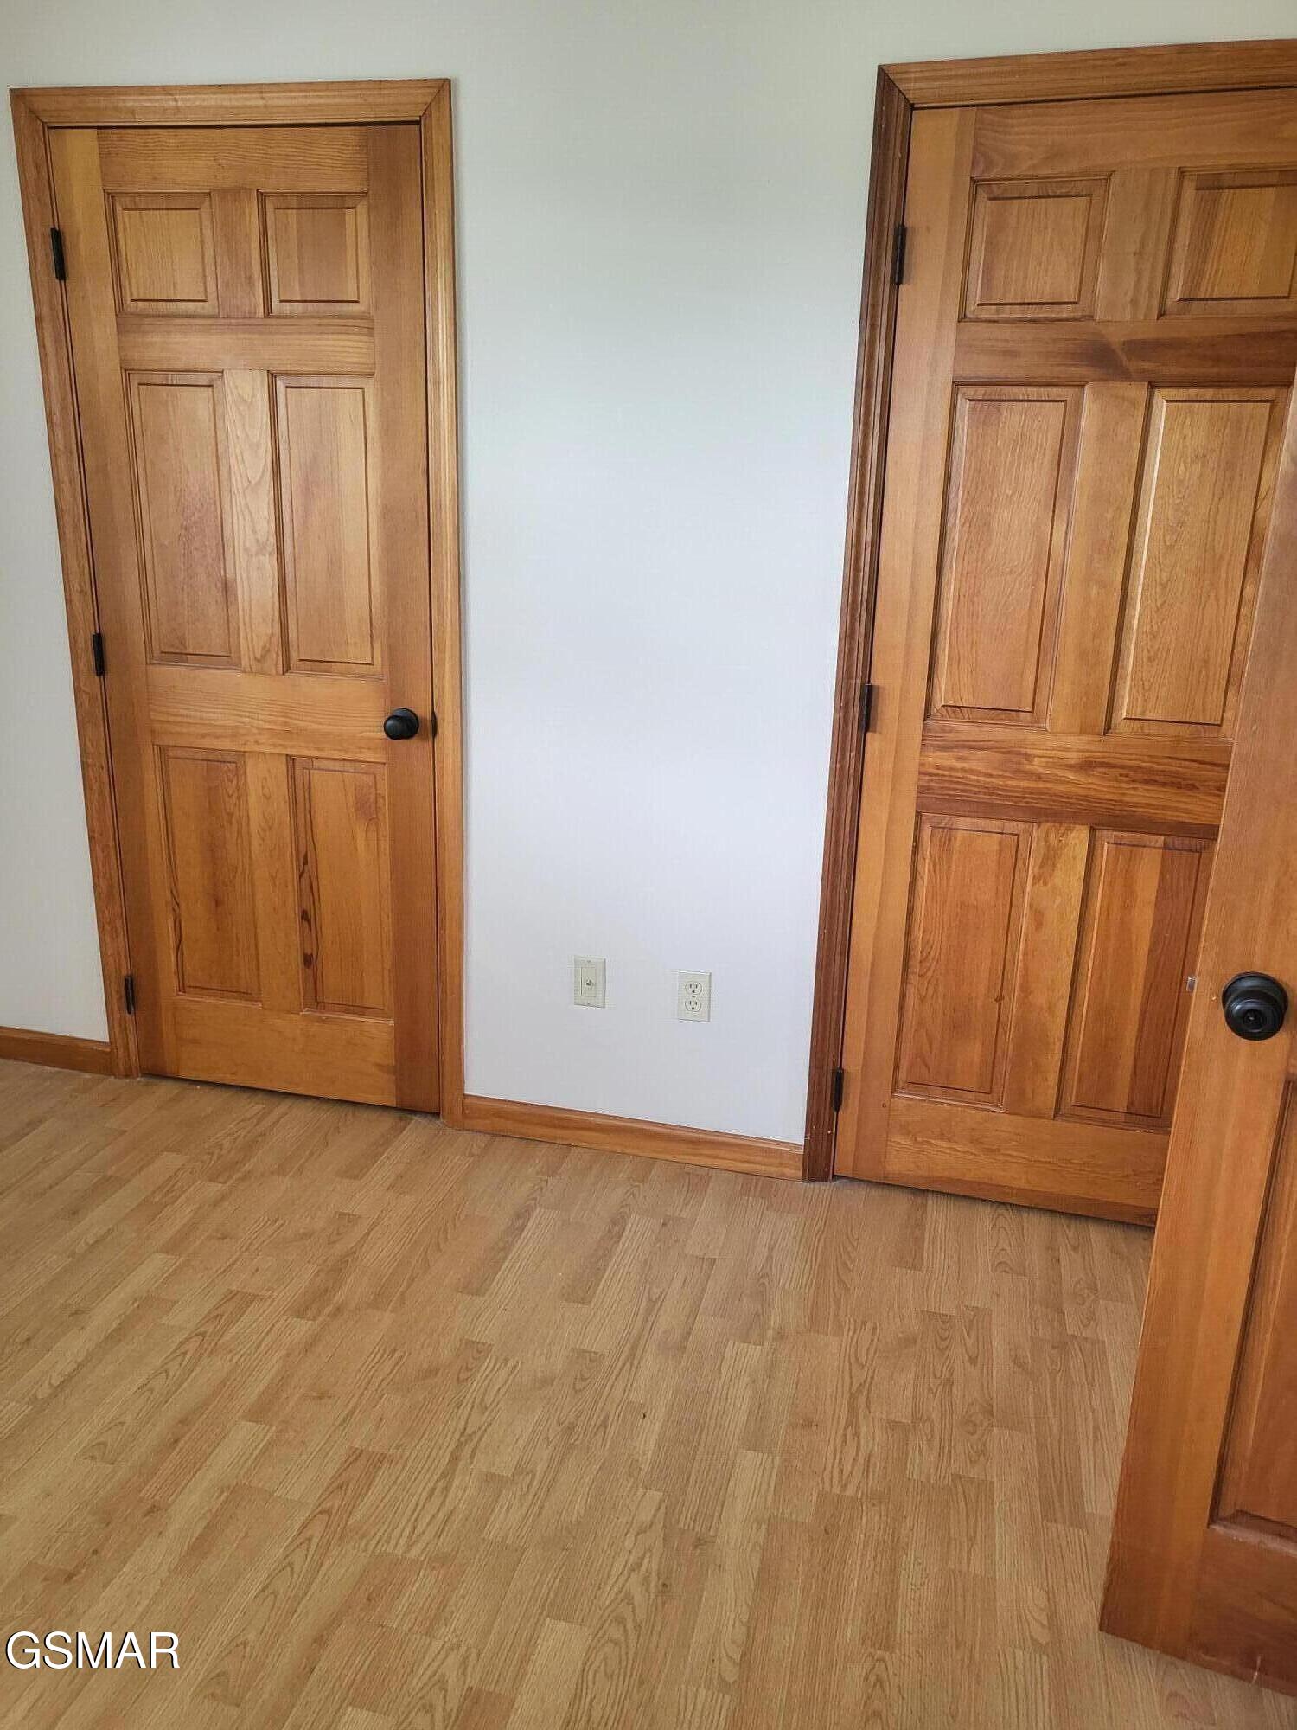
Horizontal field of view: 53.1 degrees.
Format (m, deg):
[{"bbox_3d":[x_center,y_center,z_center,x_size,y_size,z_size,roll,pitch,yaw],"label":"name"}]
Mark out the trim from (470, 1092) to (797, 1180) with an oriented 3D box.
[{"bbox_3d":[-0.046,0.602,2.867,0.777,0.082,0.013,6,18,13],"label":"trim"}]

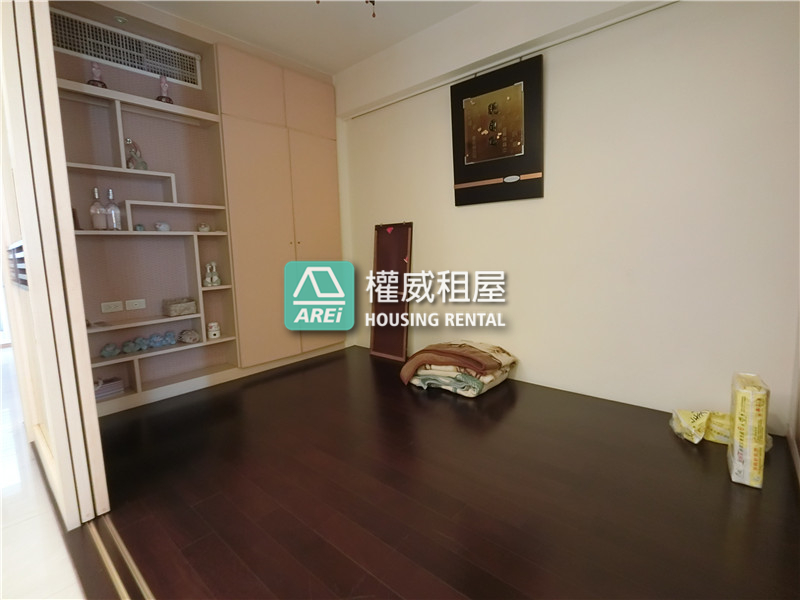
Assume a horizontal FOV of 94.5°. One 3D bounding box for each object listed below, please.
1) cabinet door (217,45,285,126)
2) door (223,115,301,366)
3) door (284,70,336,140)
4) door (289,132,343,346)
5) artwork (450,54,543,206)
[{"bbox_3d":[-1.151,-1.660,2.918,0.025,0.477,0.534,6,11,41],"label":"cabinet door"},{"bbox_3d":[-1.099,-0.449,3.021,0.022,1.921,0.531,5,9,43],"label":"door"},{"bbox_3d":[-0.802,-1.727,3.307,0.025,0.477,0.520,6,11,41],"label":"door"},{"bbox_3d":[-0.745,-0.505,3.397,0.022,1.921,0.503,5,9,43],"label":"door"},{"bbox_3d":[0.683,-1.172,2.683,0.702,0.906,0.030,6,11,41],"label":"artwork"}]

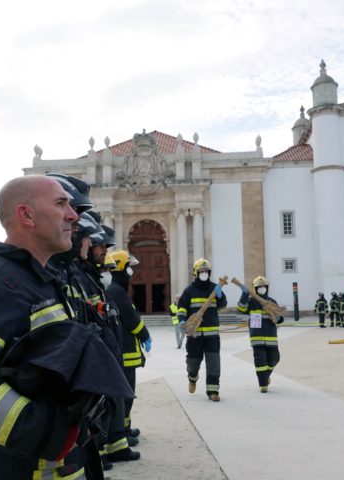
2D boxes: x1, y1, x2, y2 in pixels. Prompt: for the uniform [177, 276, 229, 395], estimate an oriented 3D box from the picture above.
[{"bbox_3d":[0.403,1.256,7.018,0.660,1.530,0.500,-1,-7,-2],"label":"uniform"}]

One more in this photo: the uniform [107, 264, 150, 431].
[{"bbox_3d":[-0.430,1.062,5.100,0.440,1.560,0.550,0,-7,-6],"label":"uniform"}]

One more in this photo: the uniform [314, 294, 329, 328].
[{"bbox_3d":[7.281,3.473,26.300,0.640,1.680,0.380,-2,-7,6],"label":"uniform"}]

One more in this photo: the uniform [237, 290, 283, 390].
[{"bbox_3d":[1.239,1.404,7.602,0.640,1.400,0.480,-1,-7,0],"label":"uniform"}]

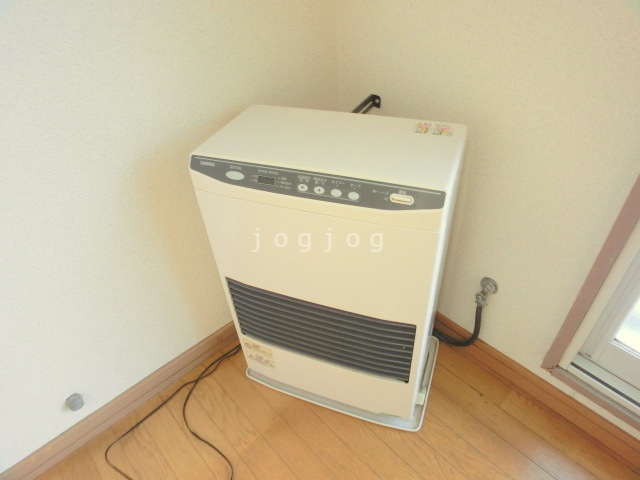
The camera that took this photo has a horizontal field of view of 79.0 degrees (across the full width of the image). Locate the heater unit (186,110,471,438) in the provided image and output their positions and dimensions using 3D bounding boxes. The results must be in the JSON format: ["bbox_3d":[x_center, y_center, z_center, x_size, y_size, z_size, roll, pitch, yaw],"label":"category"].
[{"bbox_3d":[0.048,0.086,0.978,0.513,0.711,0.307,11,40,19],"label":"heater unit"}]

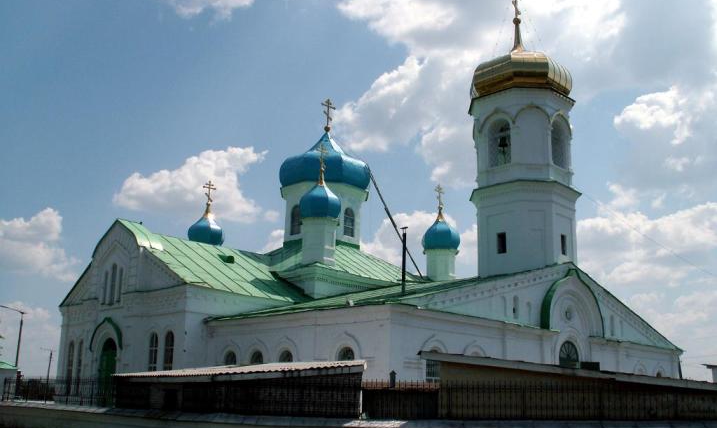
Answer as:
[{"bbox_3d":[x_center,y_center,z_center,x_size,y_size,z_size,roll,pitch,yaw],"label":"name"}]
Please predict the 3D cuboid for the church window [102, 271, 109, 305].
[{"bbox_3d":[-15.197,4.419,43.583,0.462,1.948,0.220,-12,-20,42],"label":"church window"}]

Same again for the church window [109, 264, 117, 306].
[{"bbox_3d":[-14.190,4.119,42.191,0.252,2.428,0.588,15,-20,-43],"label":"church window"}]

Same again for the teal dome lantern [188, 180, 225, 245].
[{"bbox_3d":[-11.028,-0.156,53.532,2.548,4.865,2.548,15,-20,-43],"label":"teal dome lantern"}]

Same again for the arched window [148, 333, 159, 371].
[{"bbox_3d":[-10.793,7.796,38.249,0.847,3.111,0.220,-12,-20,42],"label":"arched window"}]

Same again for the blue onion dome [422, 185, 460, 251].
[{"bbox_3d":[5.994,0.231,53.417,2.548,4.865,2.548,1,-14,0],"label":"blue onion dome"}]

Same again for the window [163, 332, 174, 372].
[{"bbox_3d":[-9.727,7.556,37.252,0.862,3.126,0.220,-12,-20,42],"label":"window"}]

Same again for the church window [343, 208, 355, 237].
[{"bbox_3d":[-0.645,0.591,53.055,0.220,2.156,1.032,-12,-20,42],"label":"church window"}]

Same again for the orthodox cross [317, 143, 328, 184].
[{"bbox_3d":[-2.364,-3.243,47.032,0.200,2.872,1.078,-12,-20,42],"label":"orthodox cross"}]

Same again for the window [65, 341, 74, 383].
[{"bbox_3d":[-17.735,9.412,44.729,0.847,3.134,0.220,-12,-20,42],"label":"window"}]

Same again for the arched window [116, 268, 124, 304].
[{"bbox_3d":[-13.543,4.085,41.527,0.252,1.986,0.476,15,-20,-43],"label":"arched window"}]

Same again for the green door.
[{"bbox_3d":[-13.952,8.933,40.643,0.392,3.915,2.075,15,-20,-43],"label":"green door"}]

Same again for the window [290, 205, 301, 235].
[{"bbox_3d":[-4.610,0.513,53.085,1.016,2.195,0.220,-12,-20,42],"label":"window"}]

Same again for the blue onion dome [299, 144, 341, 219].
[{"bbox_3d":[-2.531,-2.118,48.717,2.870,5.480,2.870,1,-14,0],"label":"blue onion dome"}]

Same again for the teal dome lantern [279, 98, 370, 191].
[{"bbox_3d":[-2.382,-5.466,54.867,6.580,7.079,6.580,15,-20,-43],"label":"teal dome lantern"}]

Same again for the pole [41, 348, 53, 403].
[{"bbox_3d":[-43.828,22.782,101.011,1.600,8.000,0.350,1,-14,0],"label":"pole"}]

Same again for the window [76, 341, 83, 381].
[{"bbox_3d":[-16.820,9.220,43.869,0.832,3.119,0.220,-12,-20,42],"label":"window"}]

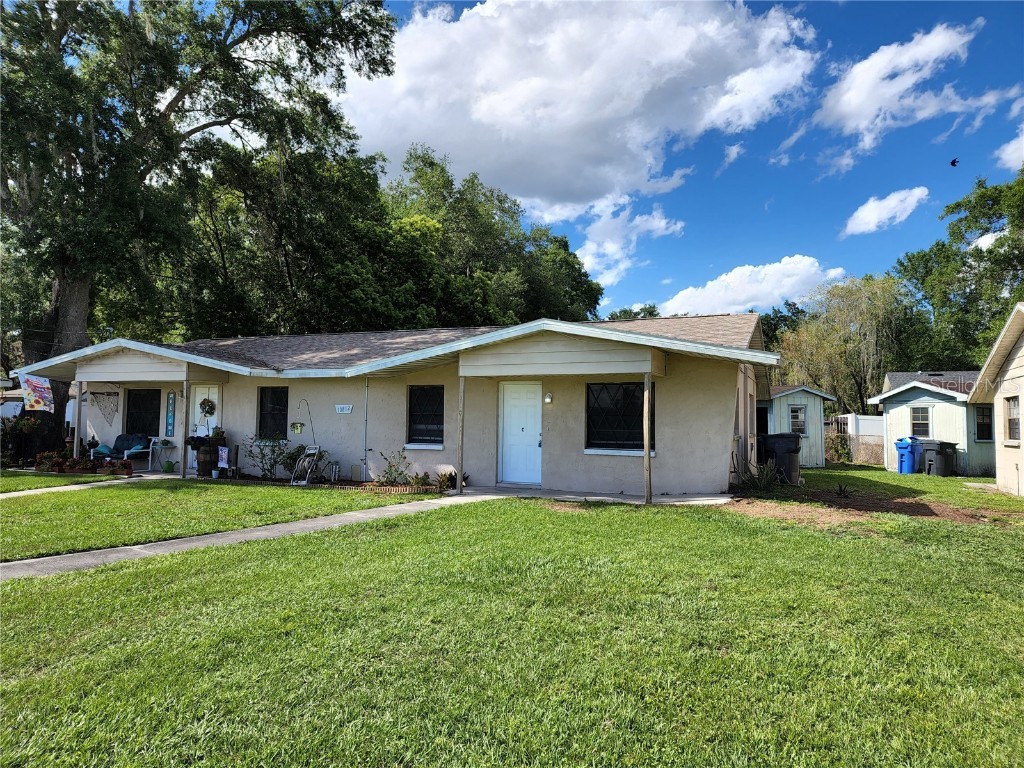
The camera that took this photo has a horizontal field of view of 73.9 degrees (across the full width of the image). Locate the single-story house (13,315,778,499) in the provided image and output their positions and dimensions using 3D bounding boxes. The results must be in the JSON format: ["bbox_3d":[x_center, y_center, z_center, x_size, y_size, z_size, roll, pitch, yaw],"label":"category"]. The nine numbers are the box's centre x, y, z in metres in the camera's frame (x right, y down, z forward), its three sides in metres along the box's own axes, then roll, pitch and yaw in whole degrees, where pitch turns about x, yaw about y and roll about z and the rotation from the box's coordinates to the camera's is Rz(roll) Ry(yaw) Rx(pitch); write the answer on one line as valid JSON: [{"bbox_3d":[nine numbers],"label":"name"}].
[{"bbox_3d":[-2.121,0.383,19.524,18.440,3.980,11.990,-1,-3,23],"label":"single-story house"}]

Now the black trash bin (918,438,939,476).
[{"bbox_3d":[12.632,2.182,20.200,0.800,1.100,0.680,1,-3,-20],"label":"black trash bin"}]

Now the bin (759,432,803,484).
[{"bbox_3d":[5.779,1.631,14.700,0.820,1.120,0.680,-1,-3,30],"label":"bin"}]

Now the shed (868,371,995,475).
[{"bbox_3d":[14.156,1.185,21.721,4.000,3.100,3.300,2,-3,-27],"label":"shed"}]

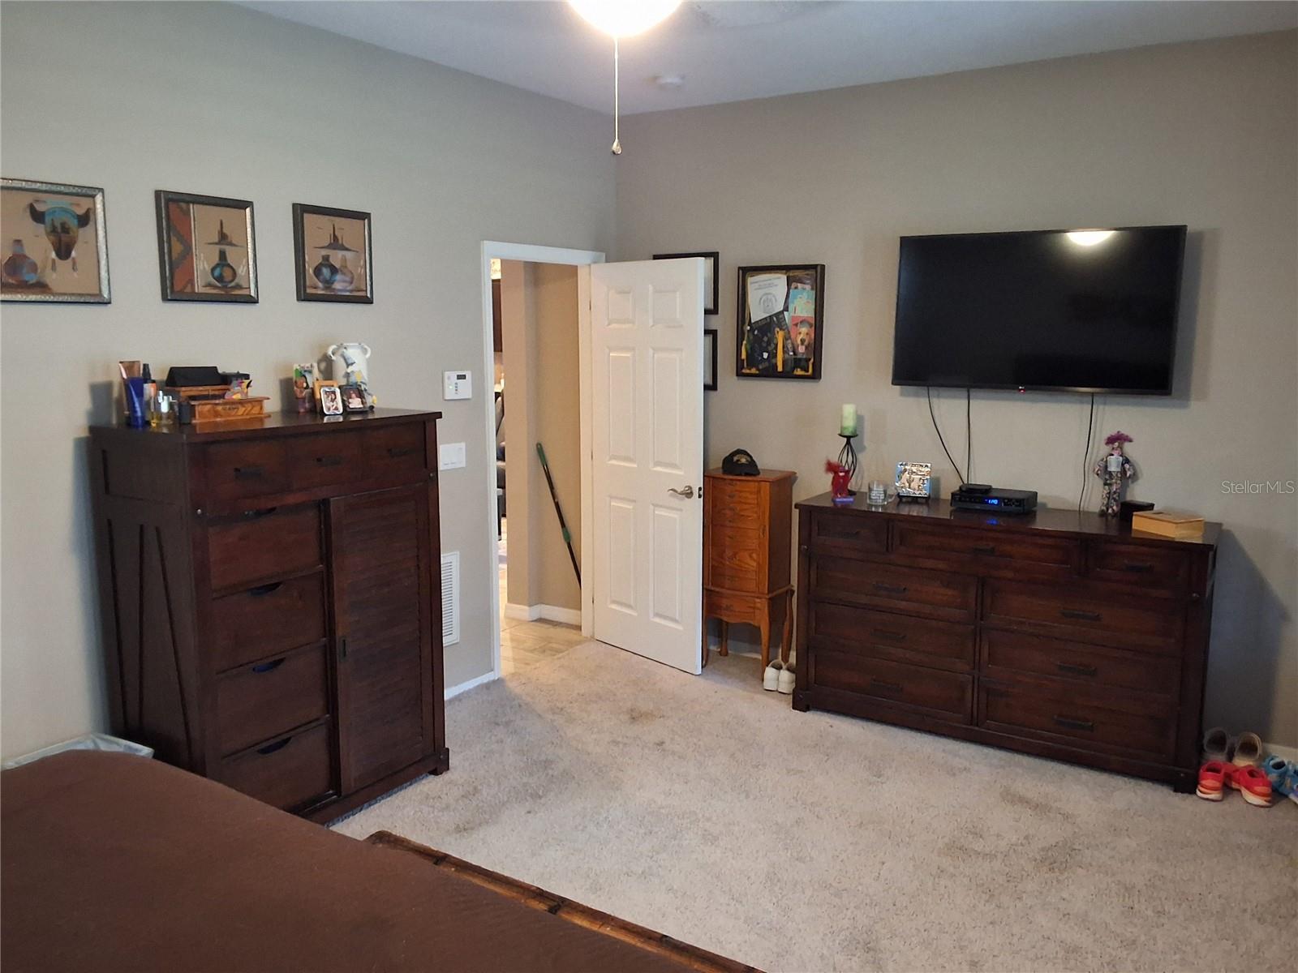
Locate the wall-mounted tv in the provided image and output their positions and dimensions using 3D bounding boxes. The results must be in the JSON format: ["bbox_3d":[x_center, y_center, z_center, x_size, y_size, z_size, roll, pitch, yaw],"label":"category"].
[{"bbox_3d":[1.602,-0.734,4.410,1.135,0.650,0.080,5,10,32],"label":"wall-mounted tv"}]

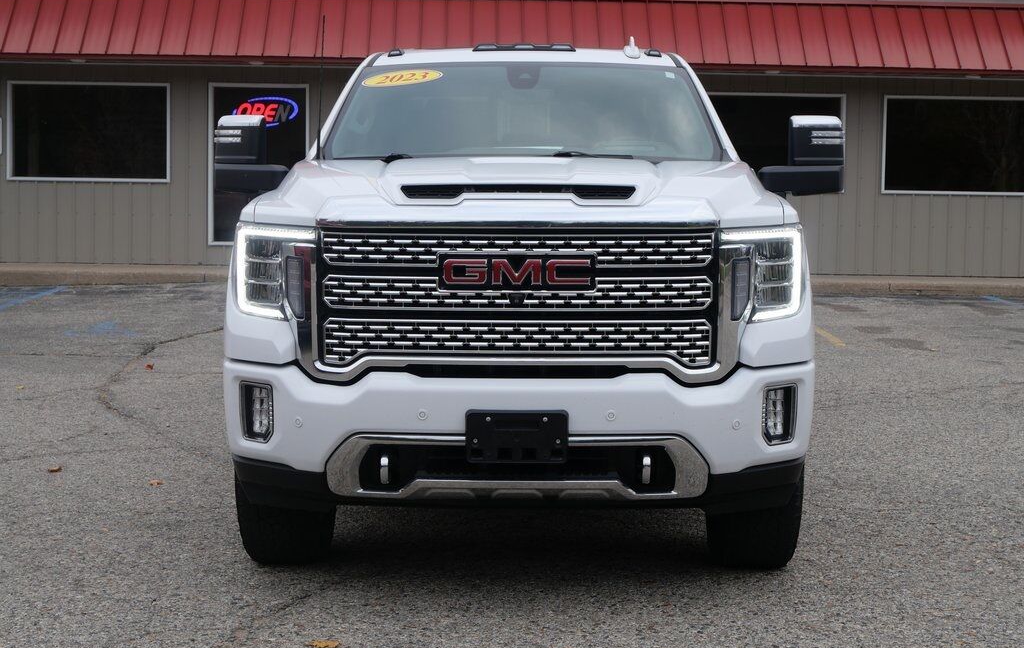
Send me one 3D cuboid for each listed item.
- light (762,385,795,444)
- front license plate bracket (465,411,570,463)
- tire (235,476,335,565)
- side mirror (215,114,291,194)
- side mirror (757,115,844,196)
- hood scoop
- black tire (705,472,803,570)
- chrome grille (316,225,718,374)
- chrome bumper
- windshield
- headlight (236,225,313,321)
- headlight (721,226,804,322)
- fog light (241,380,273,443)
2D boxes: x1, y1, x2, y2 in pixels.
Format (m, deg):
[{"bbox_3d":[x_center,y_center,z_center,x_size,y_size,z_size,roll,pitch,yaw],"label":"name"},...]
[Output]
[{"bbox_3d":[0.872,0.297,5.401,0.115,0.199,0.120,0,5,1],"label":"light"},{"bbox_3d":[0.017,0.353,5.199,0.321,0.162,0.040,0,5,1],"label":"front license plate bracket"},{"bbox_3d":[-0.830,0.475,6.236,0.285,0.860,0.860,0,4,1],"label":"tire"},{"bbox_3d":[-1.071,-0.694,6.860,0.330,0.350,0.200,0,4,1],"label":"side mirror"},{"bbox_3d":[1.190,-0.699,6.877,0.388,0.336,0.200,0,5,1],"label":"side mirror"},{"bbox_3d":[0.022,-0.453,5.703,0.820,0.060,0.140,0,5,1],"label":"hood scoop"},{"bbox_3d":[0.905,0.483,6.200,0.284,0.855,0.860,0,5,1],"label":"black tire"},{"bbox_3d":[0.018,-0.079,5.330,1.290,0.480,0.150,0,4,1],"label":"chrome grille"},{"bbox_3d":[0.019,0.457,5.314,1.237,0.208,0.170,0,5,1],"label":"chrome bumper"},{"bbox_3d":[0.048,-0.893,6.930,1.620,0.170,0.820,0,41,1],"label":"windshield"},{"bbox_3d":[-0.790,-0.174,5.490,0.300,0.315,0.260,0,4,1],"label":"headlight"},{"bbox_3d":[0.827,-0.163,5.470,0.300,0.315,0.260,0,4,1],"label":"headlight"},{"bbox_3d":[-0.838,0.290,5.430,0.110,0.200,0.110,0,4,1],"label":"fog light"}]

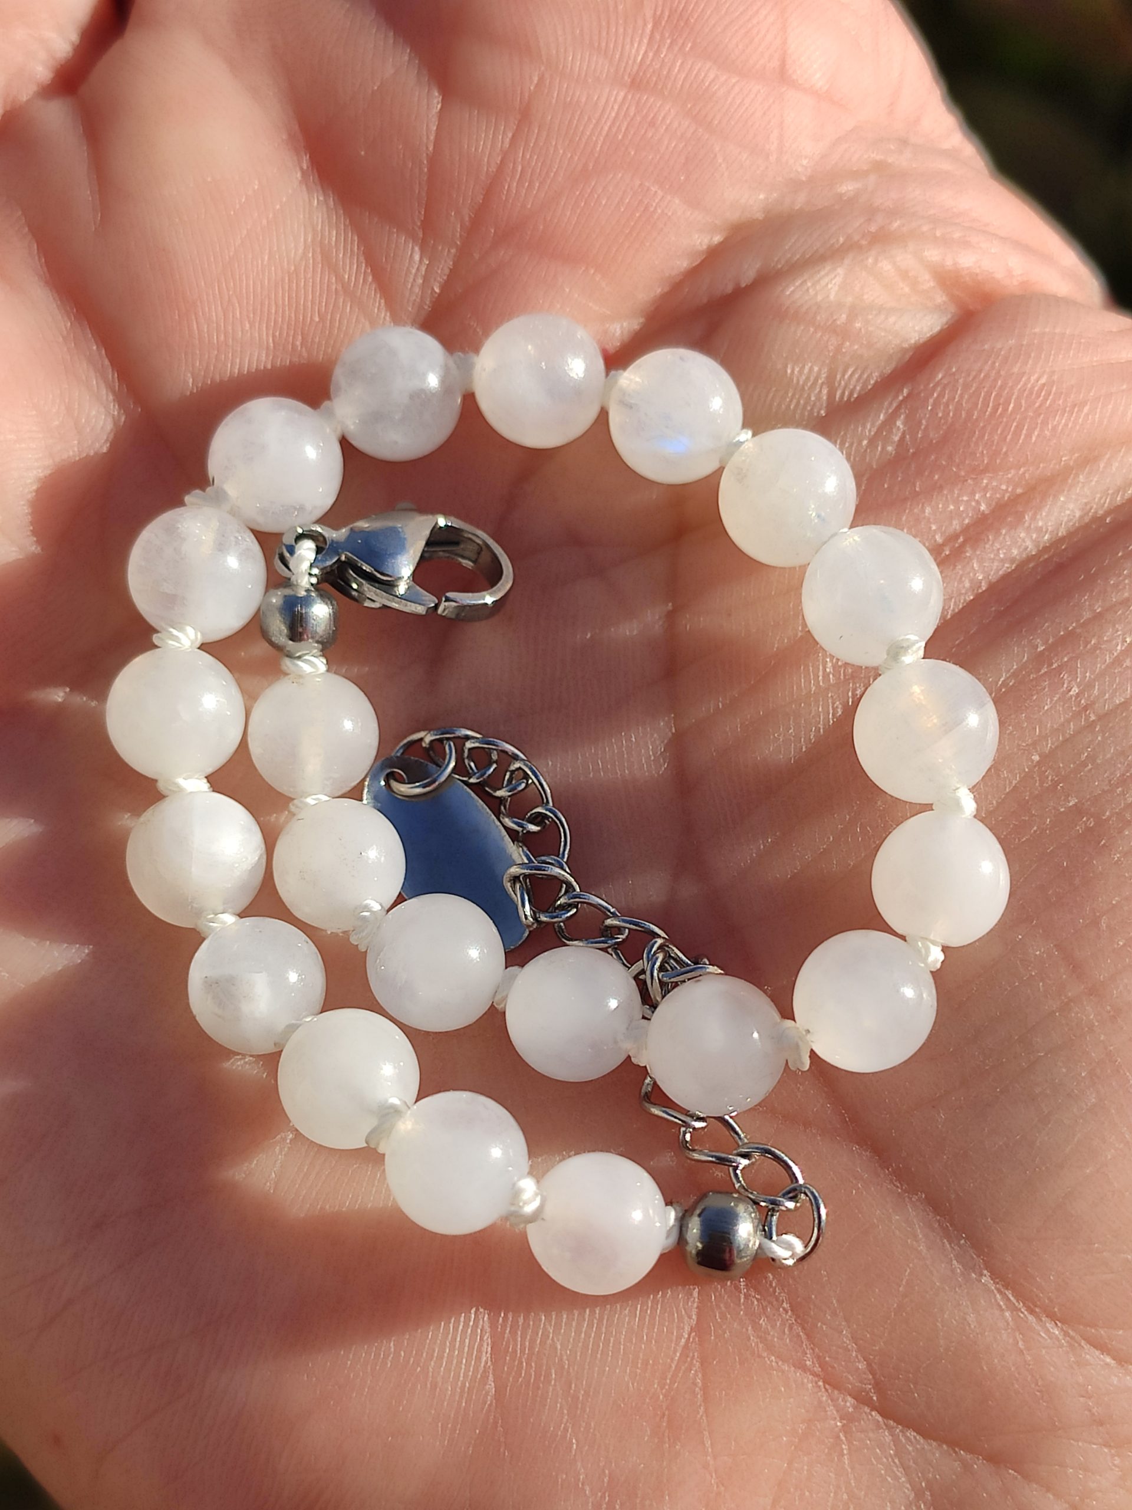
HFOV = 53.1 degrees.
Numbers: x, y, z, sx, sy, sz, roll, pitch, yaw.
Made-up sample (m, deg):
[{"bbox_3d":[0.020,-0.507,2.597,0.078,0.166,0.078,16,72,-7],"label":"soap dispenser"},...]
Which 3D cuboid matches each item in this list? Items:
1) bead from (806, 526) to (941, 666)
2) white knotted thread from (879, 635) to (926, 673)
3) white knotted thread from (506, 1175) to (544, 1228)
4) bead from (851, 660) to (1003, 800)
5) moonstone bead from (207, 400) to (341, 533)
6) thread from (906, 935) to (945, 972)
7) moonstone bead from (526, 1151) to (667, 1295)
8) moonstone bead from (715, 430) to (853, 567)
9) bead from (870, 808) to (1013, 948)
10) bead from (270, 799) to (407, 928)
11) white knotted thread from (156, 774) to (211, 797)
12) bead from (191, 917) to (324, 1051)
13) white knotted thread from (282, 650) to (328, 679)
[{"bbox_3d":[0.017,-0.009,0.064,0.008,0.008,0.008,0,60,0],"label":"bead"},{"bbox_3d":[0.019,-0.006,0.063,0.003,0.002,0.002,-25,90,-14],"label":"white knotted thread"},{"bbox_3d":[-0.002,0.025,0.063,0.002,0.003,0.003,22,74,4],"label":"white knotted thread"},{"bbox_3d":[0.020,-0.001,0.063,0.008,0.008,0.008,0,65,0],"label":"bead"},{"bbox_3d":[-0.014,-0.014,0.054,0.006,0.006,0.006,0,70,0],"label":"moonstone bead"},{"bbox_3d":[0.020,0.011,0.063,0.003,0.002,0.002,32,69,14],"label":"thread"},{"bbox_3d":[0.002,0.026,0.064,0.008,0.008,0.008,0,65,0],"label":"moonstone bead"},{"bbox_3d":[0.013,-0.015,0.066,0.008,0.008,0.008,0,60,0],"label":"moonstone bead"},{"bbox_3d":[0.021,0.007,0.064,0.008,0.008,0.008,0,73,0],"label":"bead"},{"bbox_3d":[-0.013,0.006,0.066,0.008,0.008,0.008,0,65,0],"label":"bead"},{"bbox_3d":[-0.018,0.001,0.053,0.002,0.002,0.001,-9,70,-3],"label":"white knotted thread"},{"bbox_3d":[-0.018,0.013,0.065,0.008,0.008,0.008,0,65,0],"label":"bead"},{"bbox_3d":[-0.013,-0.004,0.055,0.002,0.002,0.001,0,70,0],"label":"white knotted thread"}]

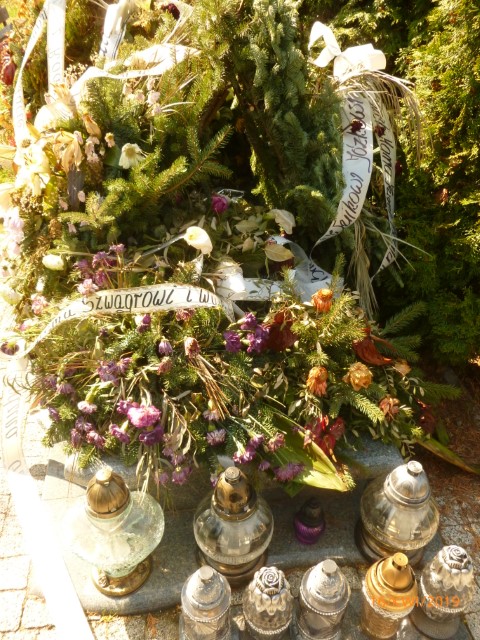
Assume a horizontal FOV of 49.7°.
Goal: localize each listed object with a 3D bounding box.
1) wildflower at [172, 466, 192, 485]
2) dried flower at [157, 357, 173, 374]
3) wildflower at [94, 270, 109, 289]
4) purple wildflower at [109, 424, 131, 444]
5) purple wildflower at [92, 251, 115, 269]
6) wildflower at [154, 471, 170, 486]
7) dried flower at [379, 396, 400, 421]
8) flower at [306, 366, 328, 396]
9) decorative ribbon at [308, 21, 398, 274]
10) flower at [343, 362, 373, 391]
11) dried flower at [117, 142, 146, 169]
[{"bbox_3d":[-0.129,0.348,1.160,0.045,0.038,0.038,0,34,0],"label":"wildflower"},{"bbox_3d":[-0.200,0.120,1.370,0.040,0.044,0.040,-1,32,-4],"label":"dried flower"},{"bbox_3d":[-0.396,-0.116,1.480,0.038,0.047,0.040,-3,33,-7],"label":"wildflower"},{"bbox_3d":[-0.317,0.301,1.360,0.056,0.046,0.047,0,31,0],"label":"purple wildflower"},{"bbox_3d":[-0.432,-0.191,1.638,0.066,0.052,0.054,0,30,0],"label":"purple wildflower"},{"bbox_3d":[-0.174,0.355,1.160,0.036,0.034,0.032,0,34,0],"label":"wildflower"},{"bbox_3d":[0.378,0.224,1.310,0.053,0.056,0.052,8,33,9],"label":"dried flower"},{"bbox_3d":[0.213,0.169,1.420,0.059,0.072,0.061,0,31,0],"label":"flower"},{"bbox_3d":[0.394,-0.560,1.796,0.296,0.820,0.200,0,30,0],"label":"decorative ribbon"},{"bbox_3d":[0.338,0.163,1.491,0.082,0.074,0.077,0,30,0],"label":"flower"},{"bbox_3d":[-0.305,-0.467,1.470,0.080,0.070,0.069,0,34,0],"label":"dried flower"}]

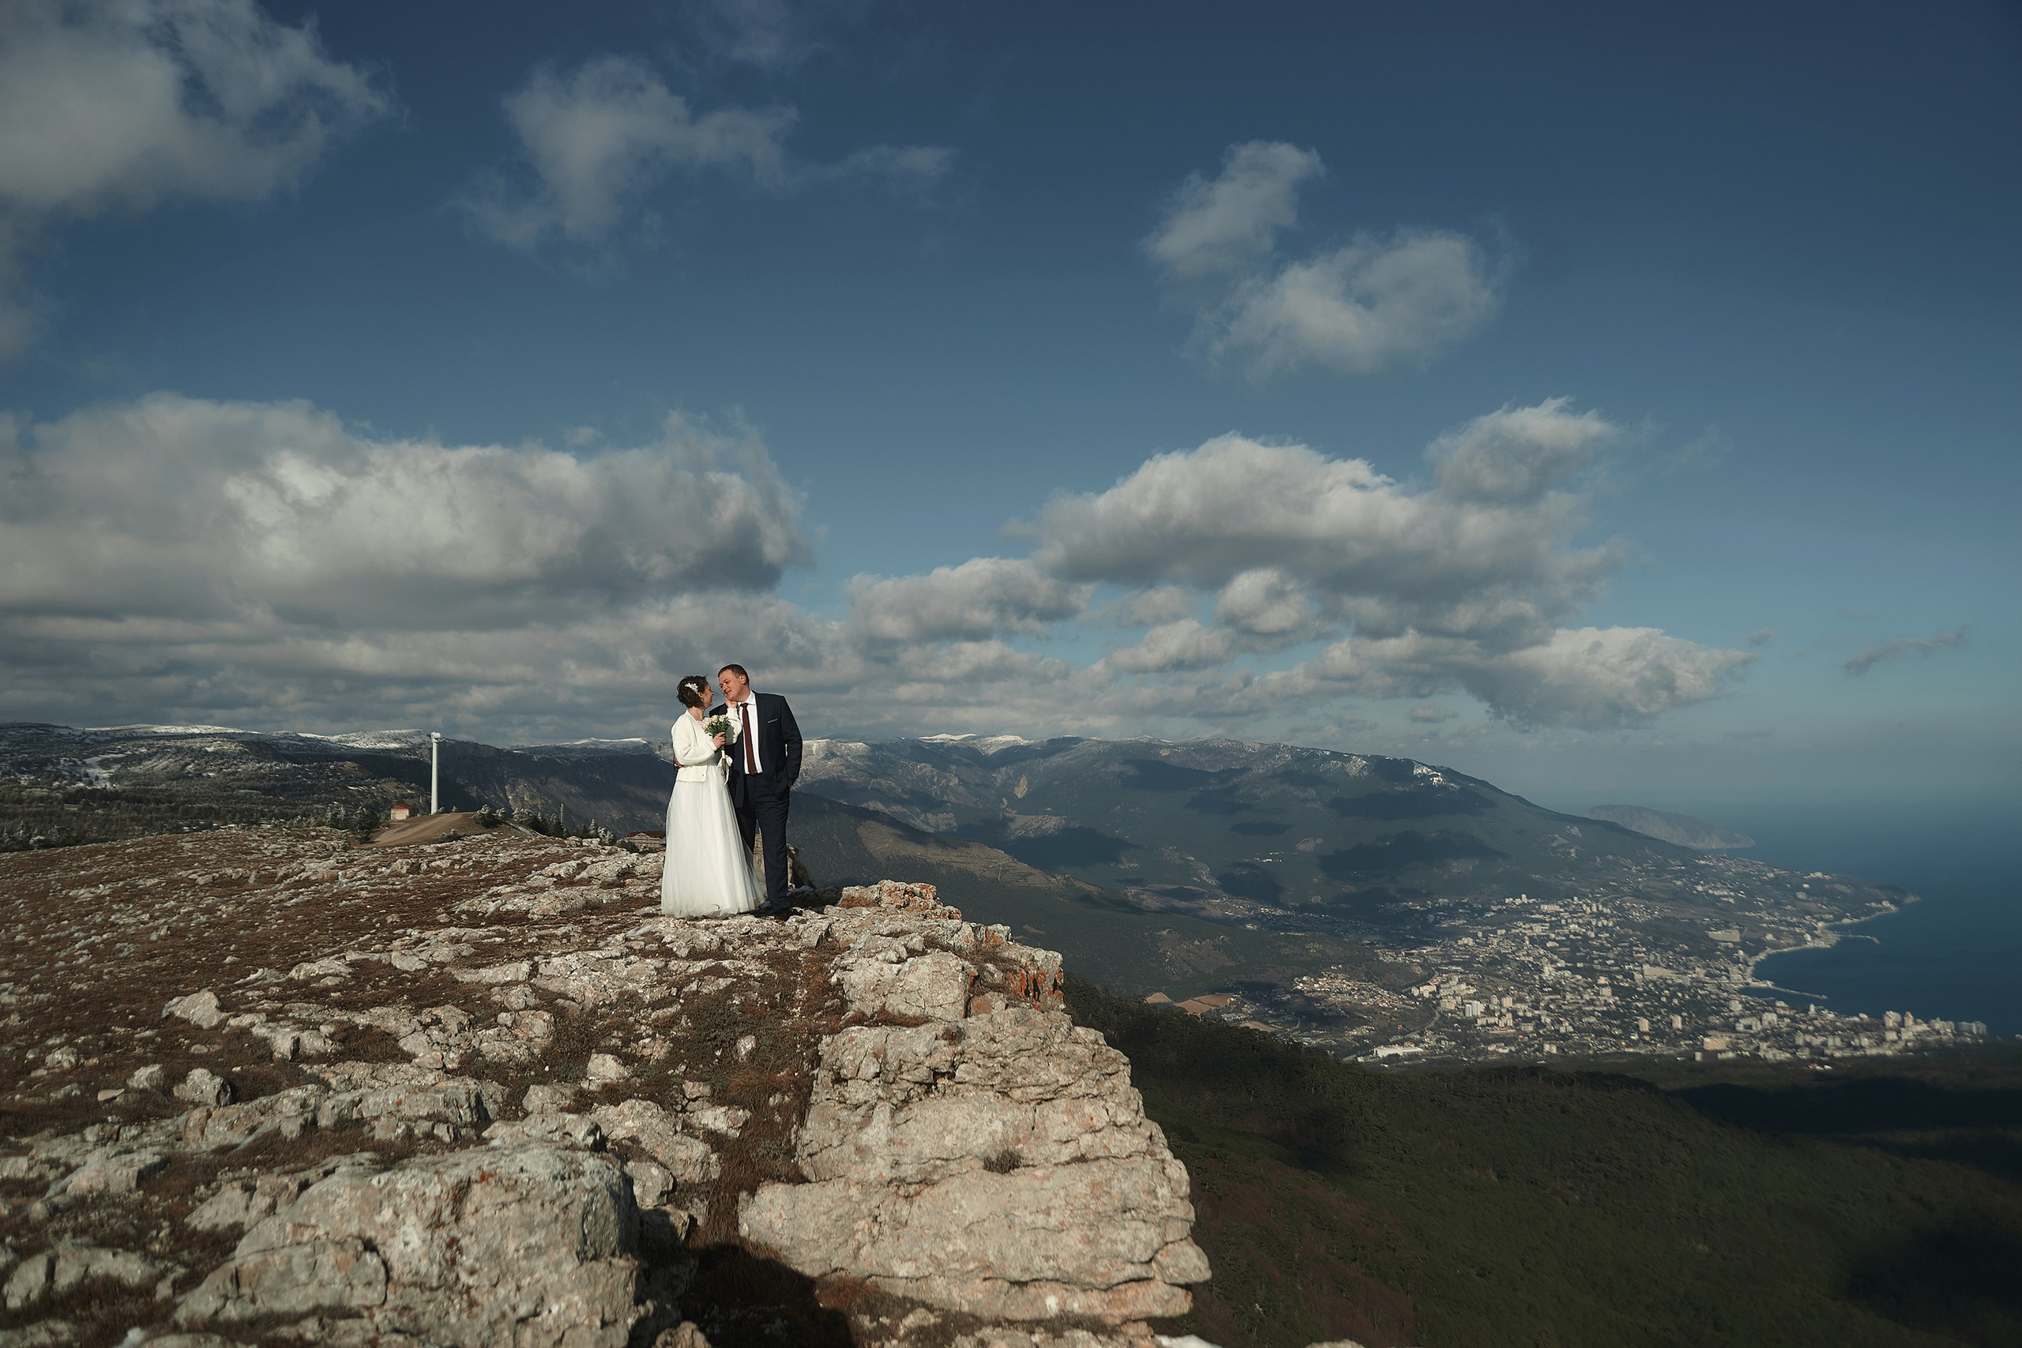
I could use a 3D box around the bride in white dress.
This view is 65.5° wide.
[{"bbox_3d":[-2.060,0.830,10.800,0.660,1.650,0.620,-2,-4,36],"label":"bride in white dress"}]

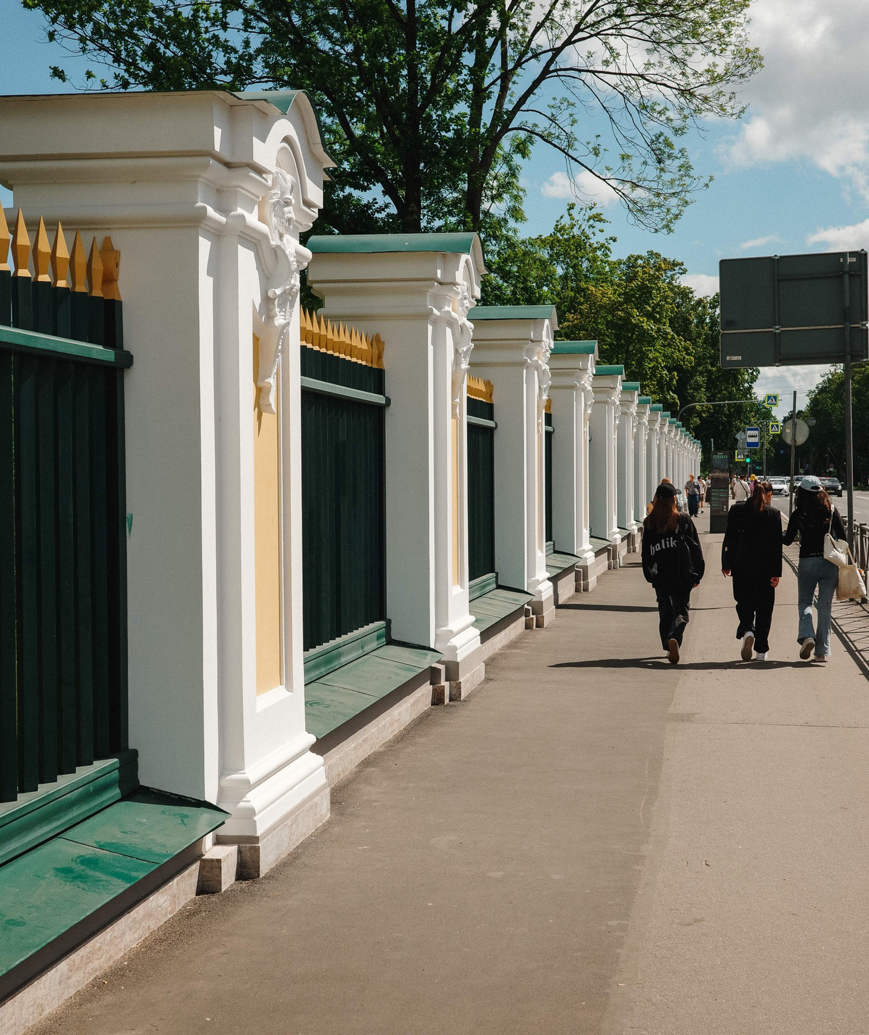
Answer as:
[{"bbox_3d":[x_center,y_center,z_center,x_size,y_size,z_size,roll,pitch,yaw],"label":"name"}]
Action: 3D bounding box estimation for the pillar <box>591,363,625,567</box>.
[{"bbox_3d":[2.747,-0.950,31.168,1.340,3.622,1.800,0,1,9],"label":"pillar"}]

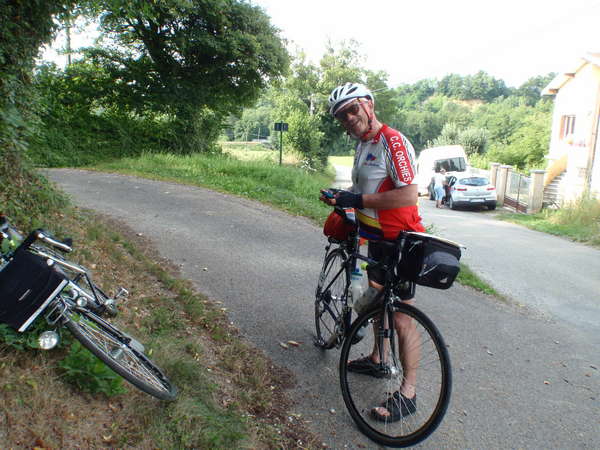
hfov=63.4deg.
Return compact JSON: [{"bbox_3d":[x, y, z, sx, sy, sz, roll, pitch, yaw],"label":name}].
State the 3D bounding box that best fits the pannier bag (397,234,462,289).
[{"bbox_3d":[0.567,0.158,2.150,0.240,0.210,0.190,6,3,-43],"label":"pannier bag"}]

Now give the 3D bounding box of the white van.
[{"bbox_3d":[8.220,-3.120,28.600,1.980,2.700,5.200,1,7,2],"label":"white van"}]

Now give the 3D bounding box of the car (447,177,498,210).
[{"bbox_3d":[7.830,-1.650,22.900,1.800,1.450,4.550,2,7,9],"label":"car"}]

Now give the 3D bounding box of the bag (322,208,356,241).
[{"bbox_3d":[0.255,-0.005,3.150,0.180,0.200,0.220,5,9,-13],"label":"bag"}]

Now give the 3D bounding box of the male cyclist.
[{"bbox_3d":[0.385,0.100,2.680,0.530,1.730,0.530,-3,11,-22],"label":"male cyclist"}]

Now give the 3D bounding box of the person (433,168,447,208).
[{"bbox_3d":[6.030,-1.570,20.900,0.480,1.650,0.480,-2,10,-17],"label":"person"}]

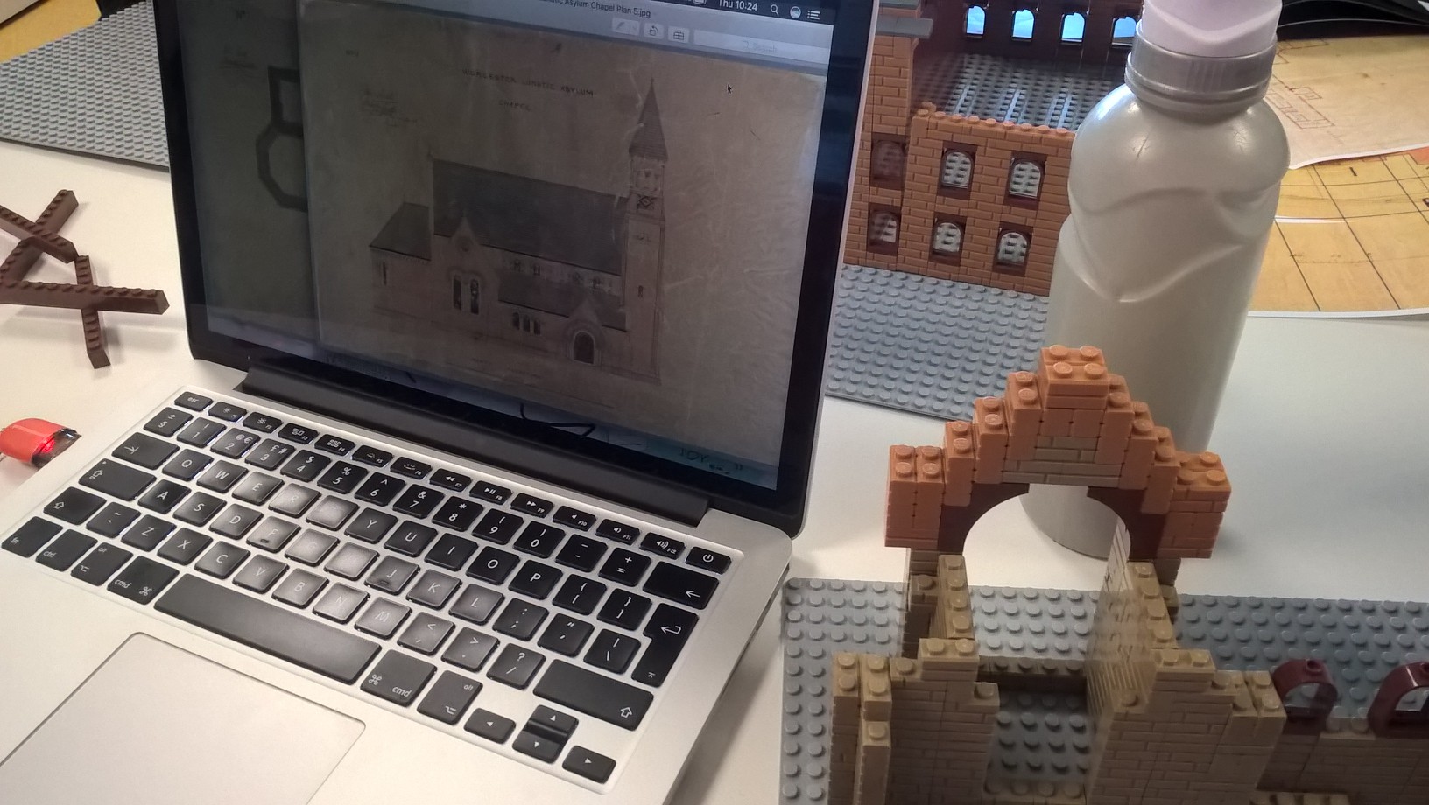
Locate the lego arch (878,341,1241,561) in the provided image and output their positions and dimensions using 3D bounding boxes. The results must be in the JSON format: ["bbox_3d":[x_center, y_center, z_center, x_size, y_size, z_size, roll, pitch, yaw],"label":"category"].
[{"bbox_3d":[0.099,0.015,0.339,0.096,0.069,0.016,2,40,5],"label":"lego arch"}]

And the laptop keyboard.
[{"bbox_3d":[-0.138,0.060,0.459,0.275,0.006,0.107,14,43,19],"label":"laptop keyboard"}]

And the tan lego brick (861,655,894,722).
[{"bbox_3d":[0.046,0.081,0.335,0.008,0.011,0.016,1,40,5],"label":"tan lego brick"}]

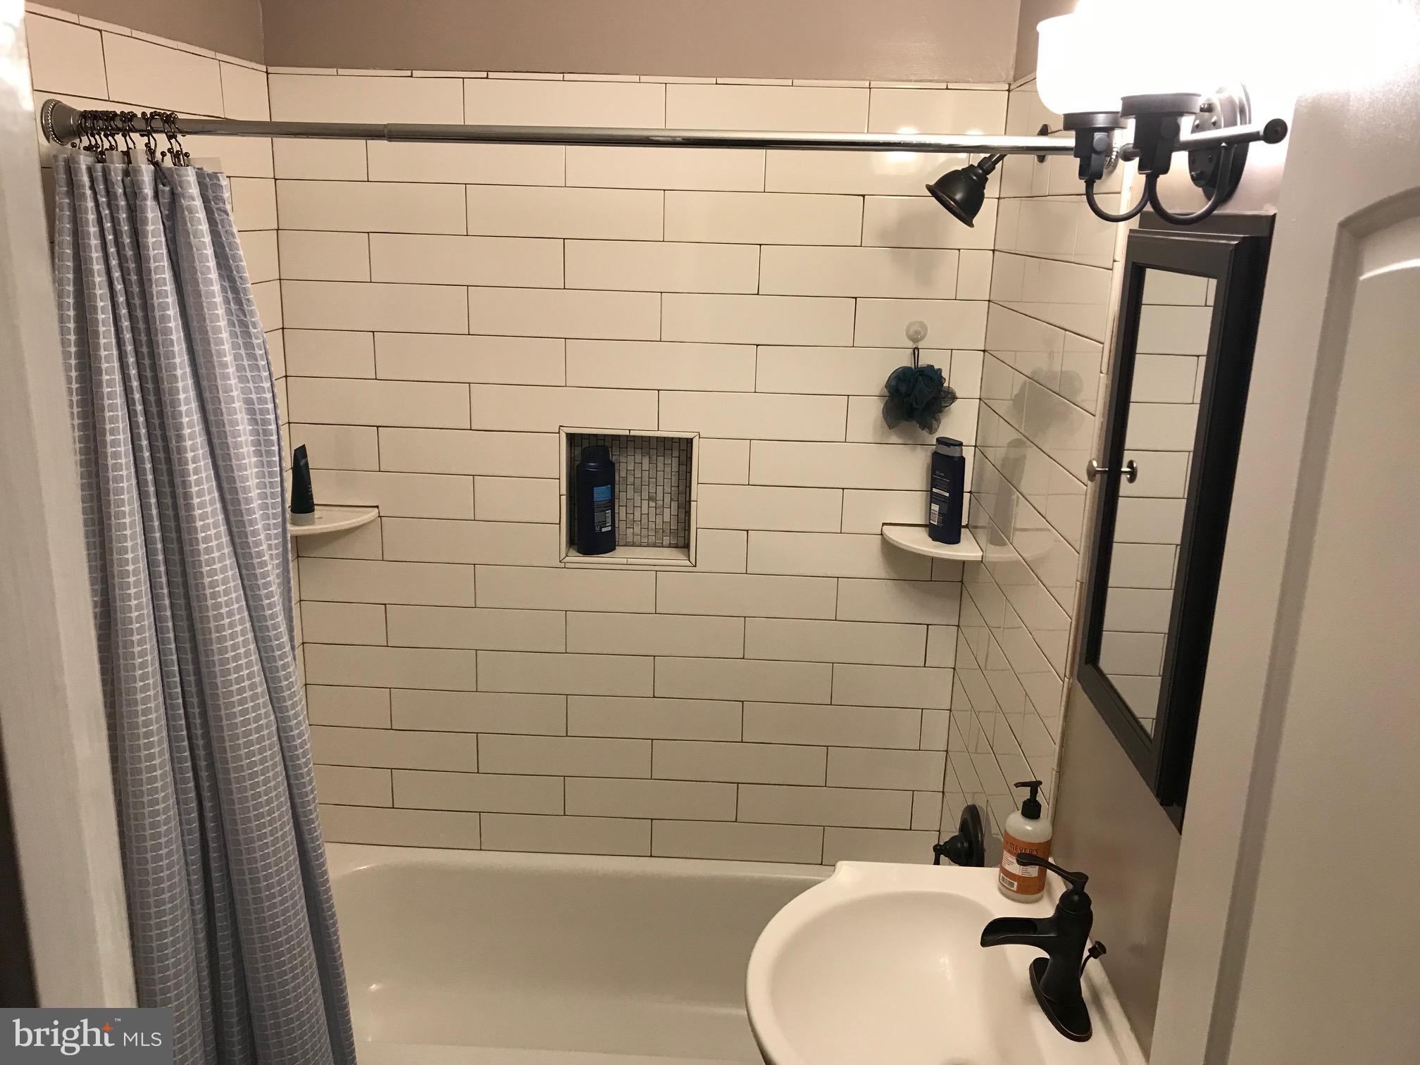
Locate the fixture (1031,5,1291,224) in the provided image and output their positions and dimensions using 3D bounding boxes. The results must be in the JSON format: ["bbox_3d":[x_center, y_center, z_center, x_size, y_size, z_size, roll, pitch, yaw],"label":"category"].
[{"bbox_3d":[0.470,-0.446,1.242,0.195,0.217,0.410,2,15,1],"label":"fixture"}]

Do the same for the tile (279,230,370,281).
[{"bbox_3d":[-0.808,-0.582,2.416,0.191,0.100,0.009,2,15,1],"label":"tile"}]

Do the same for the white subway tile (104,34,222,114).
[{"bbox_3d":[-0.914,-0.763,1.935,0.009,0.100,0.406,2,16,1],"label":"white subway tile"}]

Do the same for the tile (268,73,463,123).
[{"bbox_3d":[-0.700,-0.877,2.345,0.399,0.101,0.009,2,15,1],"label":"tile"}]

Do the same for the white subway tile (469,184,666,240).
[{"bbox_3d":[-0.300,-0.662,2.380,0.406,0.100,0.009,2,15,1],"label":"white subway tile"}]

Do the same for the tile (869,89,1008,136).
[{"bbox_3d":[0.455,-0.831,2.308,0.270,0.100,0.009,2,15,1],"label":"tile"}]

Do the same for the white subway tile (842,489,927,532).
[{"bbox_3d":[0.431,-0.043,2.523,0.273,0.100,0.010,2,15,1],"label":"white subway tile"}]

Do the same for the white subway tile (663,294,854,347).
[{"bbox_3d":[0.103,-0.449,2.424,0.407,0.101,0.010,2,15,1],"label":"white subway tile"}]

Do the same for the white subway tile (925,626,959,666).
[{"bbox_3d":[0.522,0.257,2.592,0.066,0.101,0.010,2,15,1],"label":"white subway tile"}]

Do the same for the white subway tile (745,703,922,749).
[{"bbox_3d":[0.278,0.446,2.656,0.406,0.100,0.010,2,15,1],"label":"white subway tile"}]

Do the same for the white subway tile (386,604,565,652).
[{"bbox_3d":[-0.531,0.218,2.612,0.406,0.101,0.010,2,15,1],"label":"white subway tile"}]

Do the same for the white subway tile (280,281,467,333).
[{"bbox_3d":[-0.710,-0.477,2.439,0.398,0.101,0.010,2,15,1],"label":"white subway tile"}]

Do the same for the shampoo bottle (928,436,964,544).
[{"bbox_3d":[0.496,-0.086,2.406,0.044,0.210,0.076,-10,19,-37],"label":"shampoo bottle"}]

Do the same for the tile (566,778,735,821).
[{"bbox_3d":[-0.136,0.629,2.715,0.406,0.100,0.010,2,15,1],"label":"tile"}]

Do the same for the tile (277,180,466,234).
[{"bbox_3d":[-0.702,-0.675,2.386,0.400,0.100,0.009,2,15,1],"label":"tile"}]

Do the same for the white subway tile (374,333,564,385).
[{"bbox_3d":[-0.512,-0.371,2.460,0.406,0.101,0.010,2,15,1],"label":"white subway tile"}]

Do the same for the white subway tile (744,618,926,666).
[{"bbox_3d":[0.284,0.249,2.601,0.406,0.100,0.009,2,15,1],"label":"white subway tile"}]

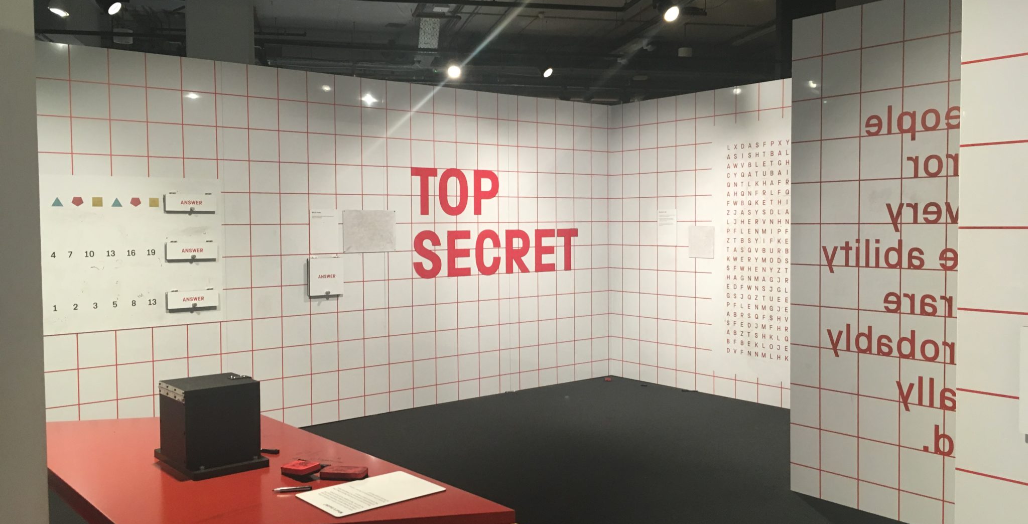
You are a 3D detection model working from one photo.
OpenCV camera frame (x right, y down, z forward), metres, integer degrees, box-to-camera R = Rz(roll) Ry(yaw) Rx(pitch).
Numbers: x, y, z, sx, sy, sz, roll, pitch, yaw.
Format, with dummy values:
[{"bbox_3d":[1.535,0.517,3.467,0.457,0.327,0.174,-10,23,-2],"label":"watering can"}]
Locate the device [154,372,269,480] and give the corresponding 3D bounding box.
[{"bbox_3d":[-0.815,0.429,2.311,0.199,0.217,0.297,-3,3,-40],"label":"device"}]

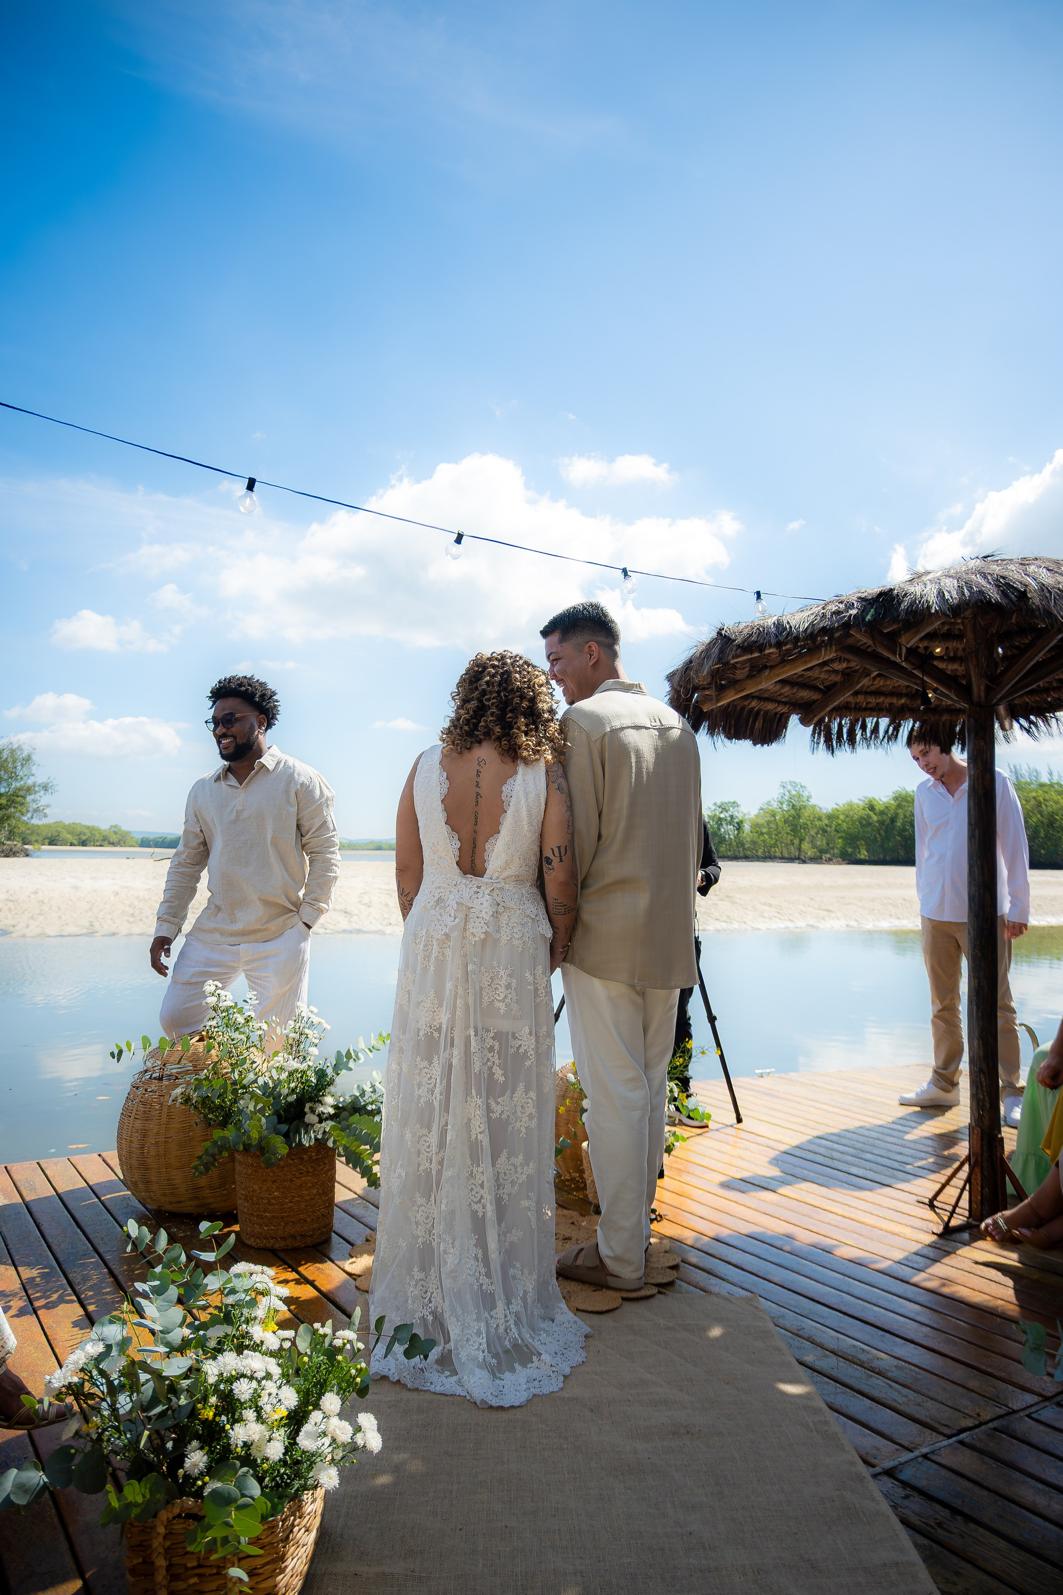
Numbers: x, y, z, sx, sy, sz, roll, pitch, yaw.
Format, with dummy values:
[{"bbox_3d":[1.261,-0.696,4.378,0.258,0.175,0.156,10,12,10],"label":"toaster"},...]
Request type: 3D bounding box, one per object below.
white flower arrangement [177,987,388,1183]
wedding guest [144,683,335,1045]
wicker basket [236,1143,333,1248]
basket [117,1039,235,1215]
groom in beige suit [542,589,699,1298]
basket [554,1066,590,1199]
[{"bbox_3d":[-0.727,0.835,3.120,0.620,0.560,0.520,0,-3,0],"label":"white flower arrangement"},{"bbox_3d":[-1.030,0.430,3.780,0.660,1.750,0.420,-1,-3,16],"label":"wedding guest"},{"bbox_3d":[-0.720,1.140,3.120,0.295,0.275,0.295,0,-3,0],"label":"wicker basket"},{"bbox_3d":[-1.055,1.052,3.450,0.570,0.480,0.570,0,-3,0],"label":"basket"},{"bbox_3d":[0.240,0.380,2.830,0.500,1.770,0.360,2,-3,-33],"label":"groom in beige suit"},{"bbox_3d":[0.235,1.090,3.680,0.480,0.430,0.480,0,-3,0],"label":"basket"}]

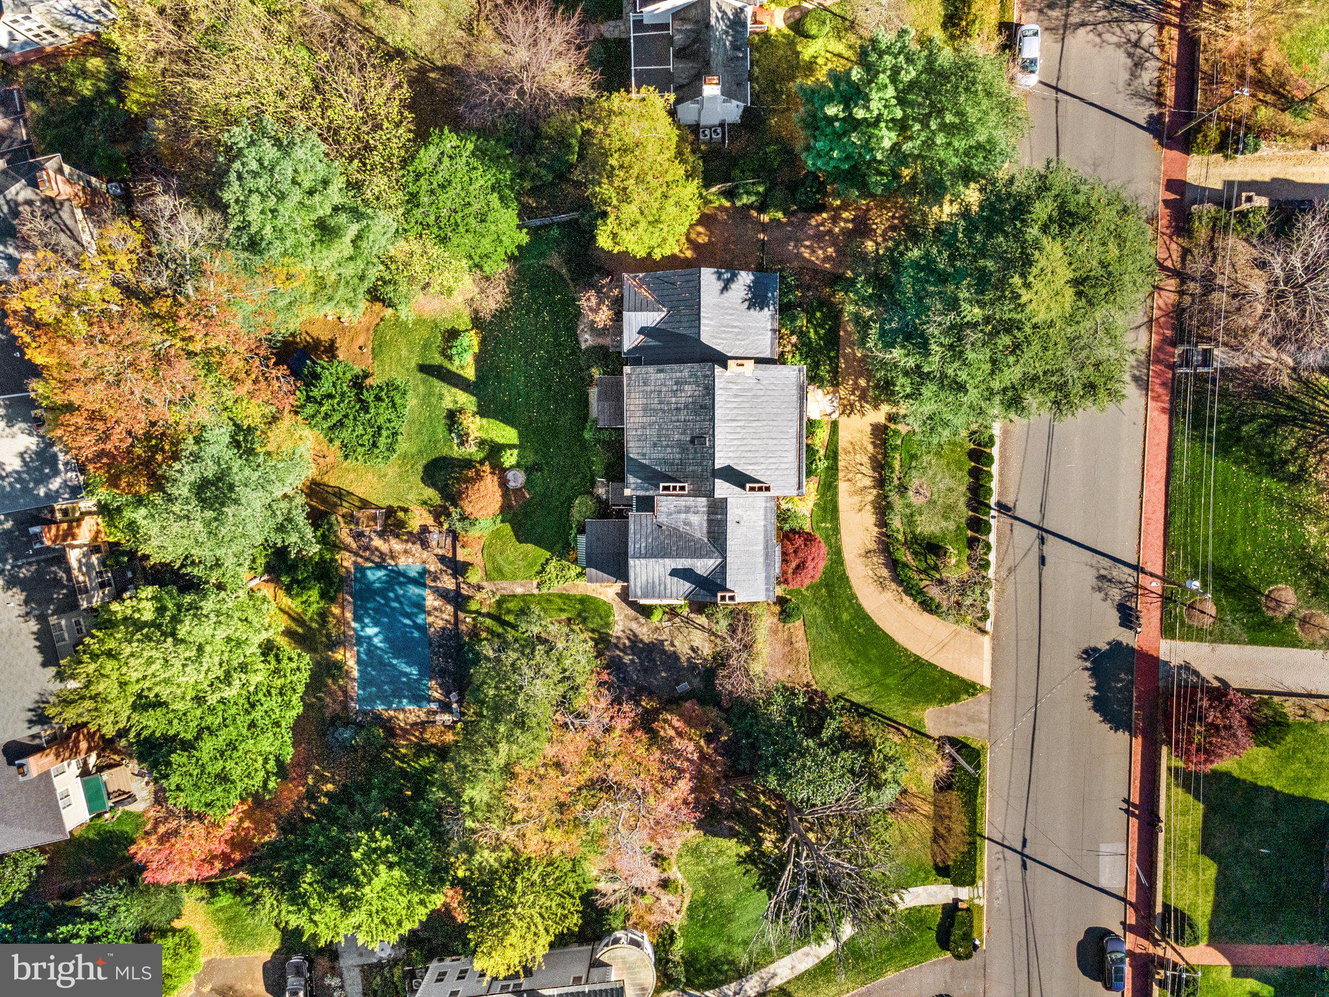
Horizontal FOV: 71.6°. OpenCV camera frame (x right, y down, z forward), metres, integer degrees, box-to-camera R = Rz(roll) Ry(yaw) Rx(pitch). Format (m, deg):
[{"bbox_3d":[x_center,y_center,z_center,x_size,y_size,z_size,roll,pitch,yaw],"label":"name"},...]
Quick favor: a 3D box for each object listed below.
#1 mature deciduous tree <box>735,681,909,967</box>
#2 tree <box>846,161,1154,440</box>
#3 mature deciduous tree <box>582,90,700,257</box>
[{"bbox_3d":[11.552,23.980,69.531,12.820,15.500,17.960,0,94,1],"label":"mature deciduous tree"},{"bbox_3d":[24.710,-14.490,69.300,21.570,17.000,19.990,0,91,0],"label":"tree"},{"bbox_3d":[-1.749,-22.576,65.372,8.930,18.500,8.830,0,94,1],"label":"mature deciduous tree"}]

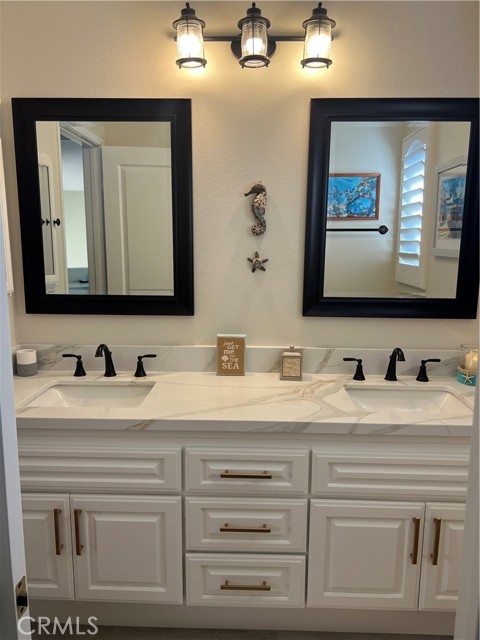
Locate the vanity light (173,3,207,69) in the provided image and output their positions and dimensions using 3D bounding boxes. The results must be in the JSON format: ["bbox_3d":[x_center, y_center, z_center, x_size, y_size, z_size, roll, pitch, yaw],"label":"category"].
[{"bbox_3d":[-0.185,-1.035,1.738,0.119,0.208,0.129,1,10,1],"label":"vanity light"}]

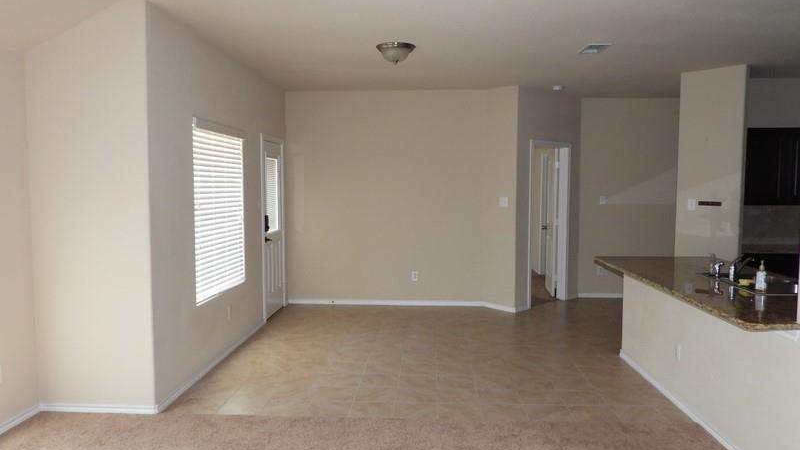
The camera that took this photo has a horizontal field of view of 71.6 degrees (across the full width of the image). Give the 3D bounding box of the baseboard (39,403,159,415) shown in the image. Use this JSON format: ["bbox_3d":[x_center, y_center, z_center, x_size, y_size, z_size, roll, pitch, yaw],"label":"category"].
[{"bbox_3d":[-2.039,1.242,3.761,0.830,0.065,0.020,0,4,3],"label":"baseboard"}]

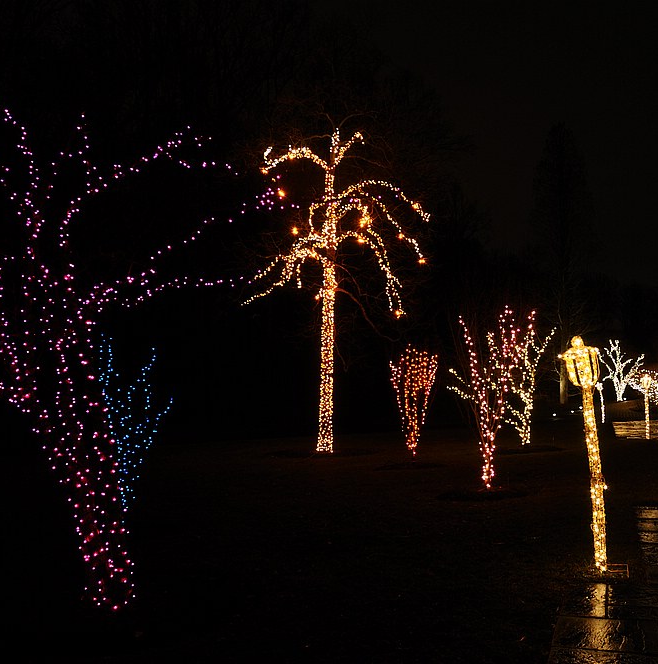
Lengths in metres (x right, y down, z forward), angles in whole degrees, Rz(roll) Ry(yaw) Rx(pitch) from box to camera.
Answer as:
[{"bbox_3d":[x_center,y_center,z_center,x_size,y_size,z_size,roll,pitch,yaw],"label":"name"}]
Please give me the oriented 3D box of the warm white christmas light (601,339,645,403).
[{"bbox_3d":[17.556,2.334,44.956,2.881,3.898,2.593,0,-5,0],"label":"warm white christmas light"}]

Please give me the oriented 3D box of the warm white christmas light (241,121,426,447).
[{"bbox_3d":[0.217,-1.123,19.419,4.771,8.515,4.294,0,-5,0],"label":"warm white christmas light"}]

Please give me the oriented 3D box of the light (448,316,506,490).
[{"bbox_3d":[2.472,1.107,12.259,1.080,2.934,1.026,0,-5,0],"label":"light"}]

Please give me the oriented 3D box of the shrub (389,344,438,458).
[{"bbox_3d":[1.938,1.630,17.280,1.107,2.688,1.052,0,-5,0],"label":"shrub"}]

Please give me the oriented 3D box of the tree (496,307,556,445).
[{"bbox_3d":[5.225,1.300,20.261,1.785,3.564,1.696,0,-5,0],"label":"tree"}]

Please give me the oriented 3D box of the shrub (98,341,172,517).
[{"bbox_3d":[-2.538,1.234,9.865,0.975,2.302,0.877,0,-5,0],"label":"shrub"}]

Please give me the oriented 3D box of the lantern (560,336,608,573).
[{"bbox_3d":[2.314,1.088,6.762,0.361,2.101,0.343,-3,-5,0],"label":"lantern"}]

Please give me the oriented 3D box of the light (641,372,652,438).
[{"bbox_3d":[10.218,2.370,24.188,0.355,2.122,0.355,0,-5,0],"label":"light"}]

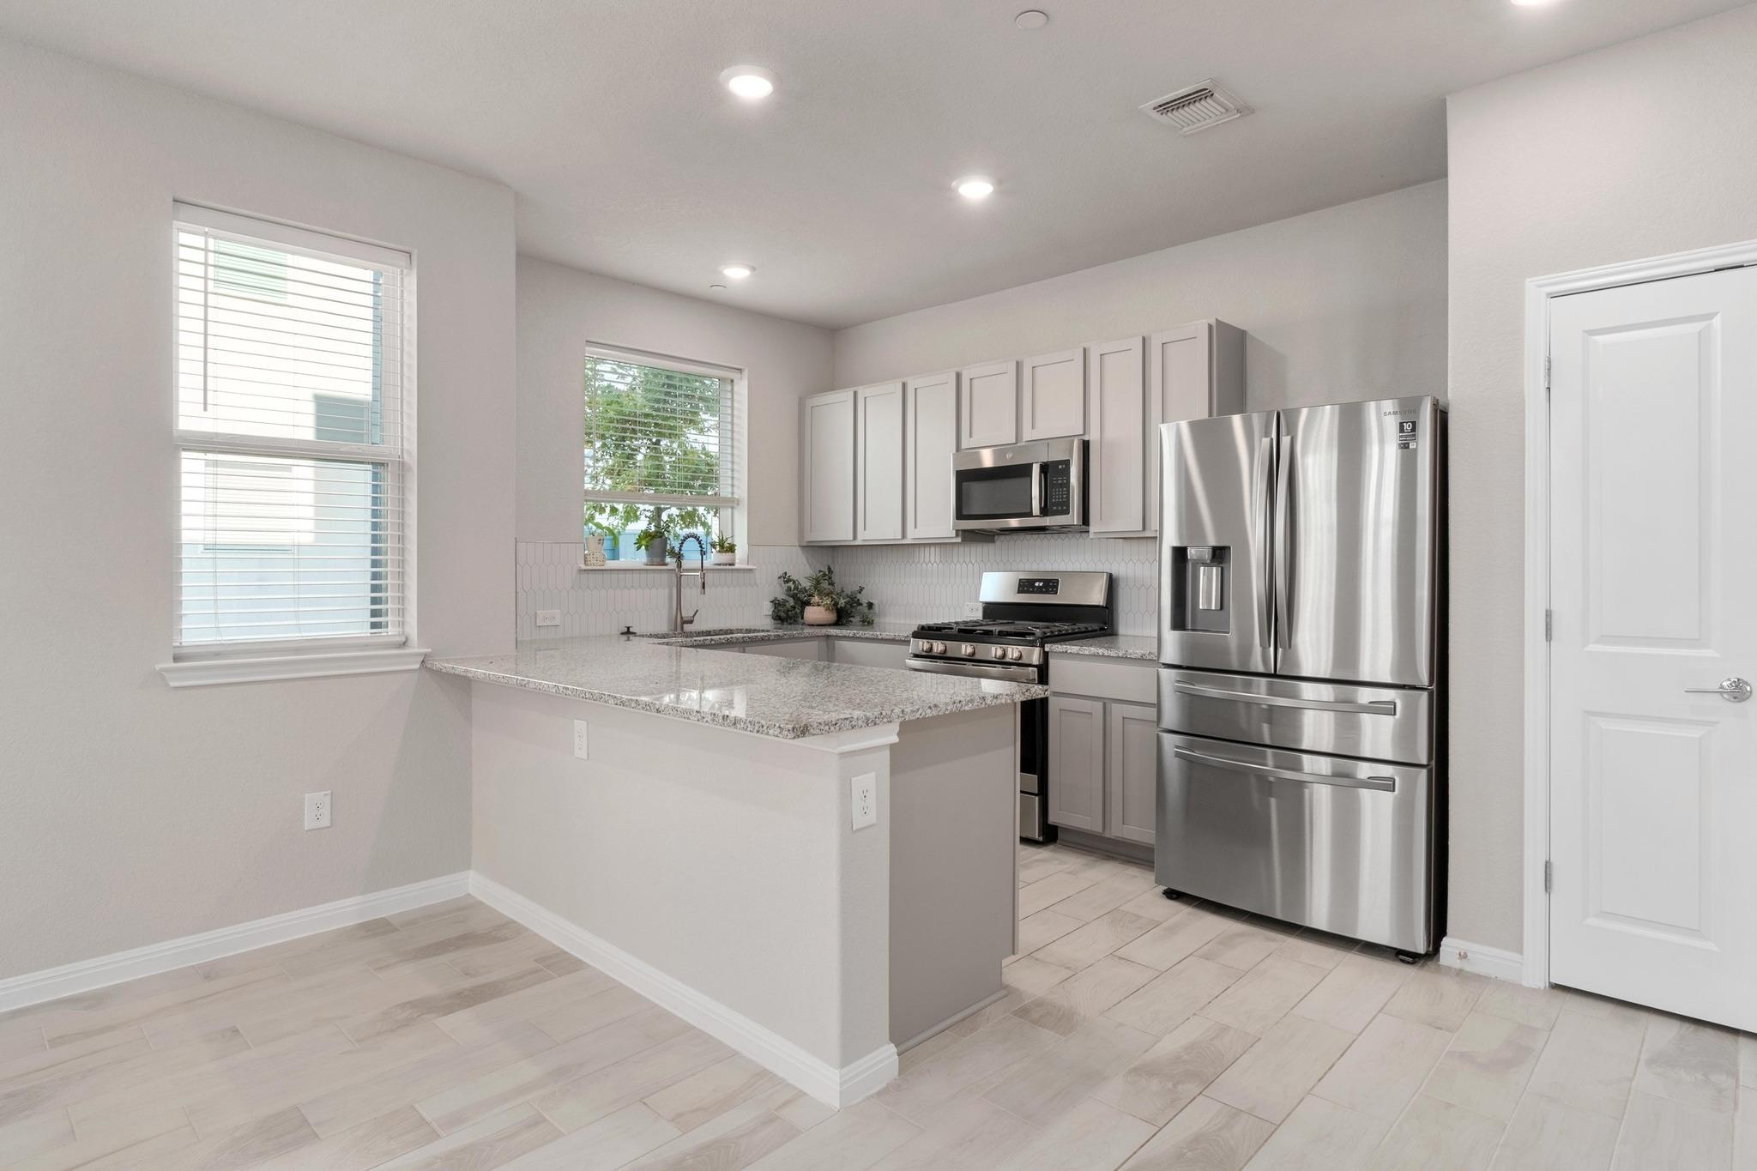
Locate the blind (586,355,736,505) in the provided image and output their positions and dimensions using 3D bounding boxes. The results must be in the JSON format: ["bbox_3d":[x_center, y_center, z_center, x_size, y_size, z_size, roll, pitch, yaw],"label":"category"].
[{"bbox_3d":[-1.169,-0.835,5.097,0.065,0.790,0.990,1,2,44],"label":"blind"}]

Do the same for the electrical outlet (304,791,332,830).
[{"bbox_3d":[-1.941,0.779,3.211,0.012,0.125,0.080,1,1,44],"label":"electrical outlet"}]

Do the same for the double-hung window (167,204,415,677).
[{"bbox_3d":[-1.990,-0.474,3.210,0.100,1.490,0.726,1,1,44],"label":"double-hung window"}]

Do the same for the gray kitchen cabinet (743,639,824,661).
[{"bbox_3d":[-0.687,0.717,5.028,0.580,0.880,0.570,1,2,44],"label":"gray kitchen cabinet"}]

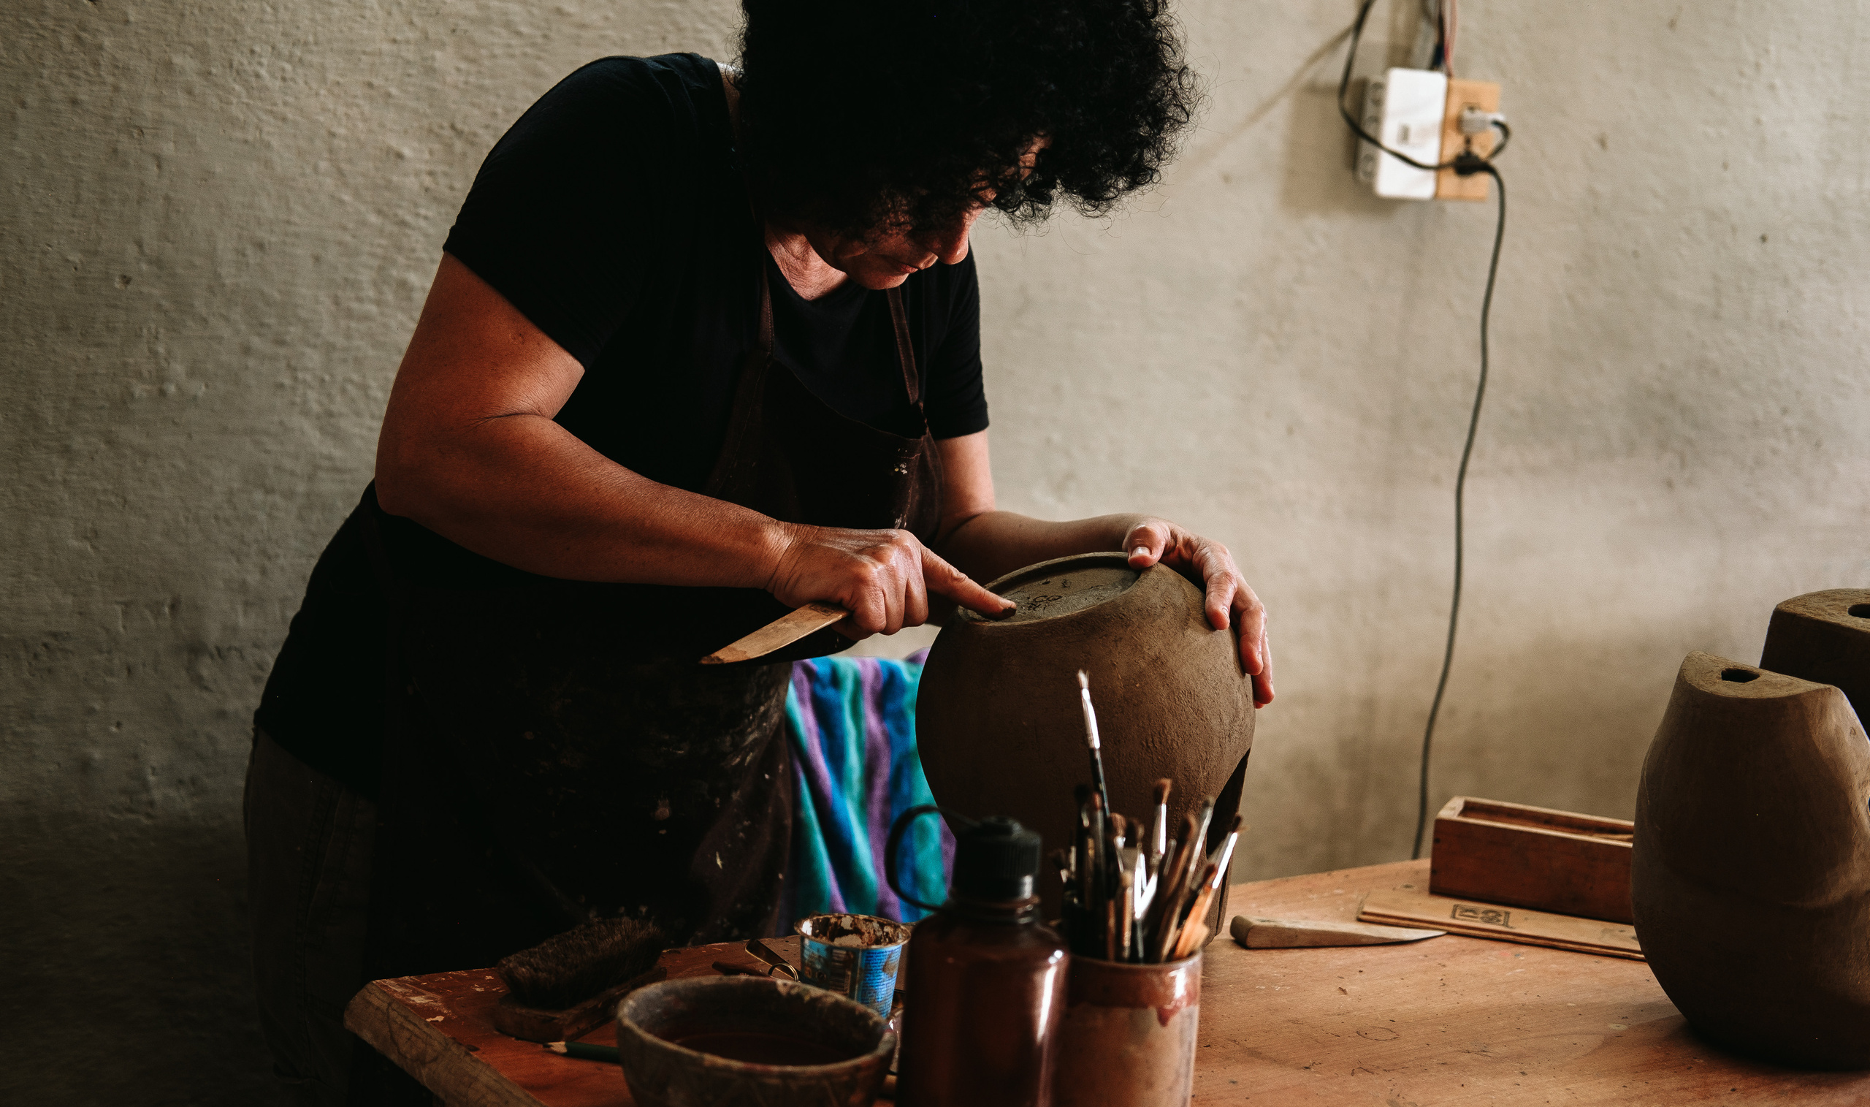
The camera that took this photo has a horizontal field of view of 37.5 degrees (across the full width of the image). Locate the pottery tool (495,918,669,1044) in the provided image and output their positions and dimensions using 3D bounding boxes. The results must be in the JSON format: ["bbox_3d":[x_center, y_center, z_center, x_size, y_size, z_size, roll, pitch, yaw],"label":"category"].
[{"bbox_3d":[-0.190,0.225,1.493,0.048,0.040,0.118,8,10,21],"label":"pottery tool"}]

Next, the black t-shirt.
[{"bbox_3d":[-0.212,-0.080,1.860,0.320,0.550,0.460,33,24,34],"label":"black t-shirt"}]

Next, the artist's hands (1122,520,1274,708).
[{"bbox_3d":[0.163,0.036,1.700,0.095,0.115,0.110,-2,11,-37],"label":"artist's hands"}]

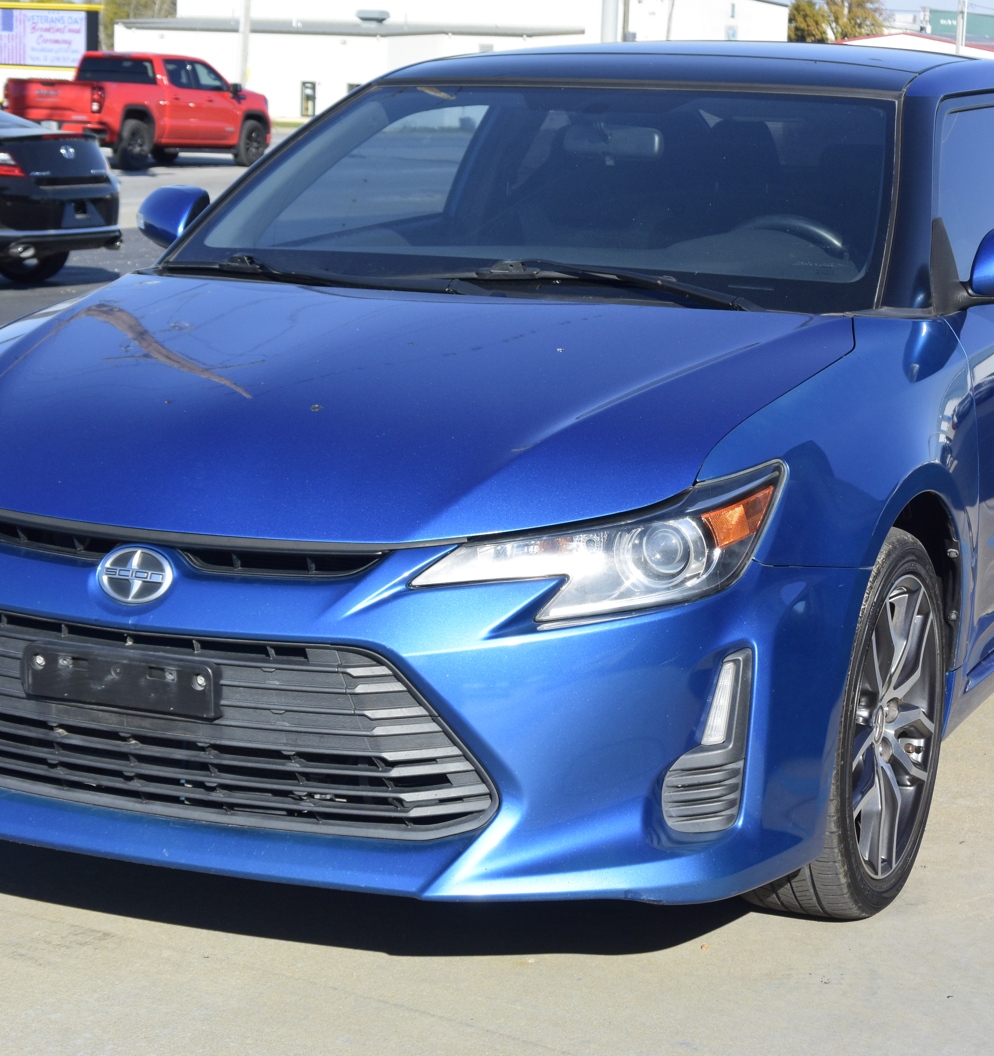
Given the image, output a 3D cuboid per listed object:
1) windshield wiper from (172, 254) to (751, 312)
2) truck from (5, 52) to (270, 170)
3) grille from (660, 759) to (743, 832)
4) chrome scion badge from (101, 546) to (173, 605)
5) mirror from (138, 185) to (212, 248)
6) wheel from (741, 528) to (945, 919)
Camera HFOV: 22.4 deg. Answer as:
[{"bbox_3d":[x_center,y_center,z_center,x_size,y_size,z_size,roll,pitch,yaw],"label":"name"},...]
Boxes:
[{"bbox_3d":[-0.114,-0.447,4.503,1.250,0.095,0.220,6,11,25],"label":"windshield wiper"},{"bbox_3d":[-6.207,-7.388,44.386,2.060,1.920,5.880,6,11,25],"label":"truck"},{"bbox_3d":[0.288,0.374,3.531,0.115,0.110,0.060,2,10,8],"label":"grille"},{"bbox_3d":[-0.514,0.068,3.576,0.121,0.085,0.020,6,-11,25],"label":"chrome scion badge"},{"bbox_3d":[-0.647,-0.647,5.309,0.235,0.145,0.140,6,11,25],"label":"mirror"},{"bbox_3d":[0.549,0.307,4.088,0.225,0.655,0.655,5,11,24],"label":"wheel"}]

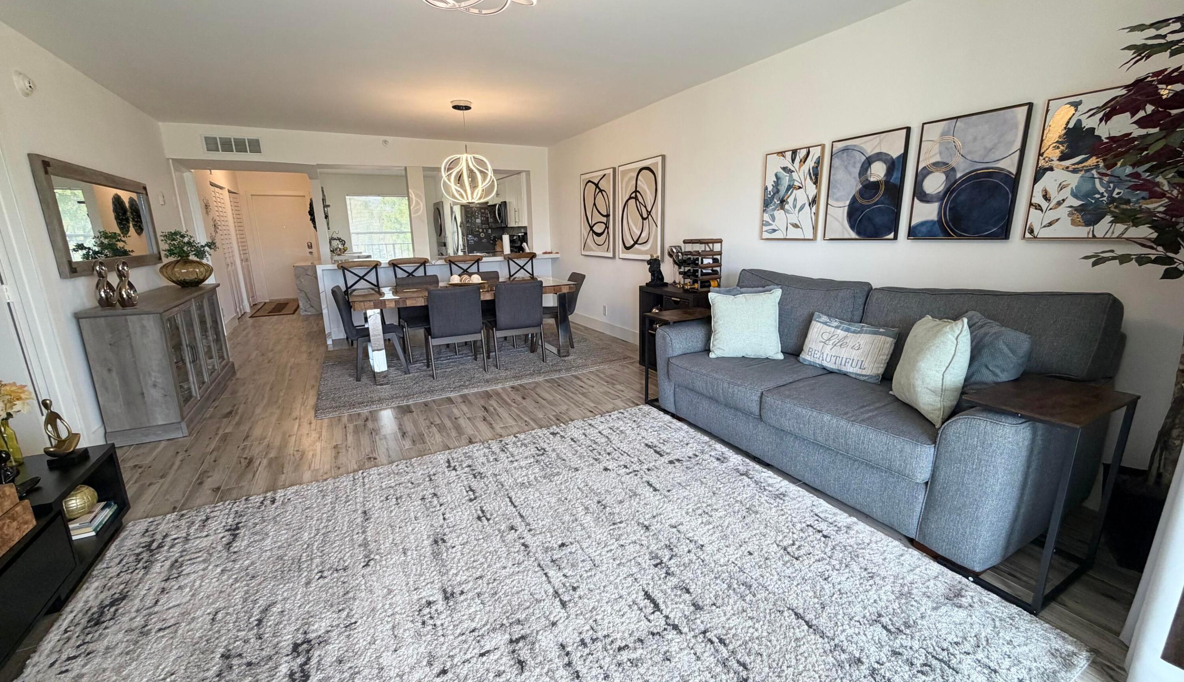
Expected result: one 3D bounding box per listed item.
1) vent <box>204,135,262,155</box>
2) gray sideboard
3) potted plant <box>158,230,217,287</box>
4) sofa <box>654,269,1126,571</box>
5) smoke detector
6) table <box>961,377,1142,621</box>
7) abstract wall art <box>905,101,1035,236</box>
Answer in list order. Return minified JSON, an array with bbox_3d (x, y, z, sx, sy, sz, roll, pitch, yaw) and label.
[{"bbox_3d":[-3.978,-2.171,5.304,0.545,0.193,0.020,-8,15,-27],"label":"vent"},{"bbox_3d":[-3.234,0.078,3.700,0.400,0.850,1.650,-8,15,-26],"label":"gray sideboard"},{"bbox_3d":[-3.497,-0.719,4.160,0.400,0.500,0.410,-8,15,-27],"label":"potted plant"},{"bbox_3d":[1.333,0.156,2.749,0.880,0.975,2.040,-8,15,-26],"label":"sofa"},{"bbox_3d":[-3.238,-1.468,2.741,0.046,0.130,0.130,-8,15,-27],"label":"smoke detector"},{"bbox_3d":[1.665,0.528,1.811,0.540,0.670,0.335,-8,15,-26],"label":"table"},{"bbox_3d":[1.853,-0.810,2.395,0.035,0.605,0.457,-8,15,-26],"label":"abstract wall art"}]

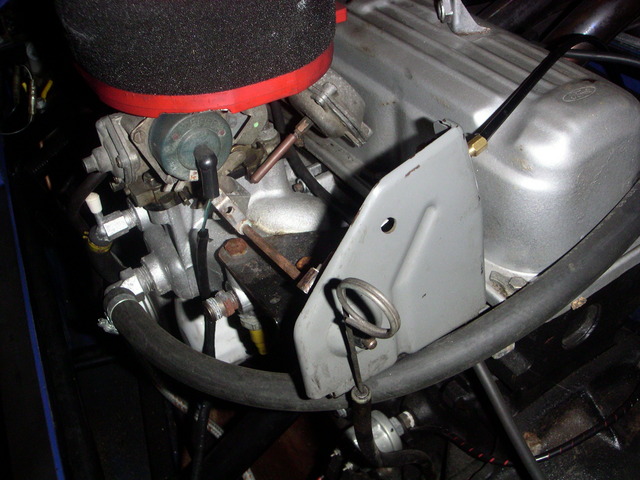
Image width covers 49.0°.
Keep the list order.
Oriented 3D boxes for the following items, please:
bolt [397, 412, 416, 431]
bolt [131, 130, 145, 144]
[{"bbox_3d":[0.072,0.149,0.580,0.012,0.015,0.015,-14,47,-24],"label":"bolt"},{"bbox_3d":[-0.135,-0.077,0.525,0.009,0.009,0.005,-23,48,-25],"label":"bolt"}]

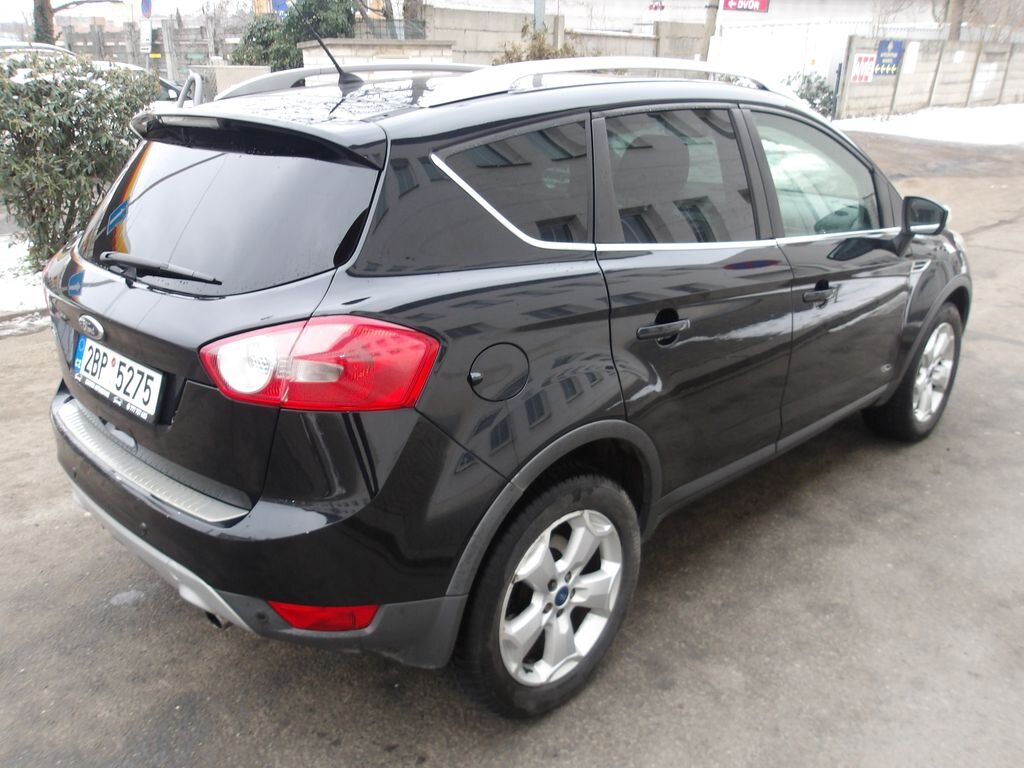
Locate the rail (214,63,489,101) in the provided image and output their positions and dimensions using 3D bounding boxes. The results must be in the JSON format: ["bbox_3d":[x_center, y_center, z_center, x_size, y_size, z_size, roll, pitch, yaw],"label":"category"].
[{"bbox_3d":[-0.381,-1.149,3.078,1.660,0.150,0.070,-18,26,-42],"label":"rail"}]

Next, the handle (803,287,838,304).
[{"bbox_3d":[1.053,-0.311,2.730,0.235,0.042,0.050,-14,23,-43],"label":"handle"}]

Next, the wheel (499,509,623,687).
[{"bbox_3d":[0.082,0.540,2.142,0.474,0.474,0.190,-18,26,-42],"label":"wheel"}]

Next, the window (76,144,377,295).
[{"bbox_3d":[-0.817,-0.435,2.037,1.260,0.450,0.120,19,-7,42],"label":"window"}]

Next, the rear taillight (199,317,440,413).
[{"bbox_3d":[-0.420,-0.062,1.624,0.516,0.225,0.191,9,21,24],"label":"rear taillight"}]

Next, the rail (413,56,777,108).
[{"bbox_3d":[0.363,-0.860,2.278,1.520,0.140,0.100,-18,27,-42],"label":"rail"}]

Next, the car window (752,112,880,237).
[{"bbox_3d":[1.093,-0.734,2.820,0.840,0.450,0.060,-18,3,-42],"label":"car window"}]

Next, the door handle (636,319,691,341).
[{"bbox_3d":[0.398,-0.148,2.098,0.225,0.042,0.050,-13,22,-43],"label":"door handle"}]

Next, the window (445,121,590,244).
[{"bbox_3d":[0.055,-0.458,1.840,0.476,0.311,0.040,-16,0,-39],"label":"window"}]

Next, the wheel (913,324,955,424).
[{"bbox_3d":[1.992,-0.074,3.934,0.474,0.474,0.190,-17,25,-40],"label":"wheel"}]

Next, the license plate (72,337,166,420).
[{"bbox_3d":[-0.994,-0.025,2.000,0.530,0.130,0.025,19,12,42],"label":"license plate"}]

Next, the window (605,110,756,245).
[{"bbox_3d":[0.485,-0.572,2.232,0.730,0.410,0.050,-18,3,-42],"label":"window"}]

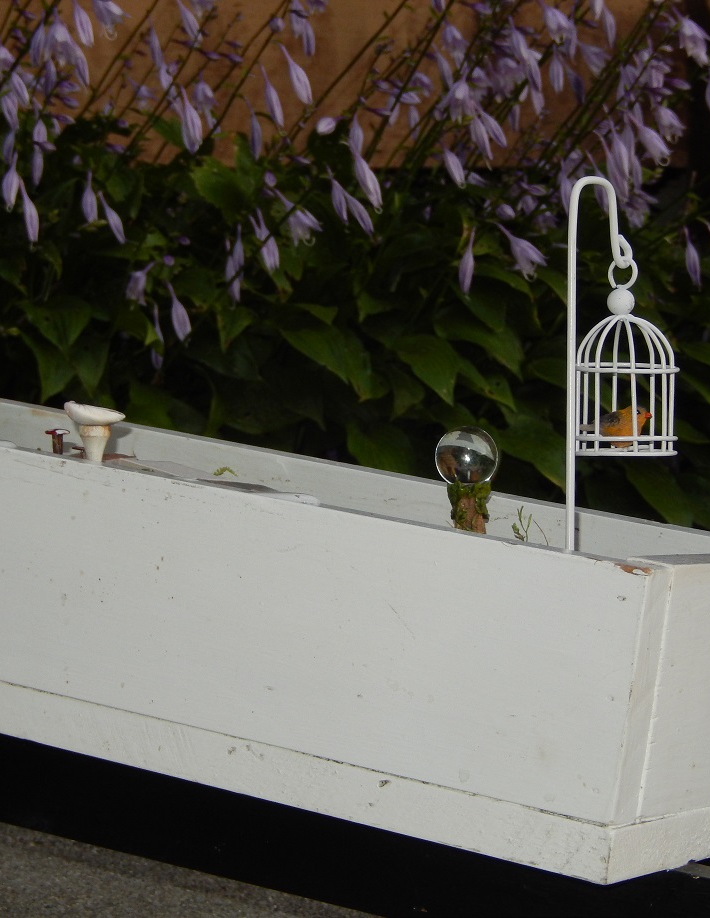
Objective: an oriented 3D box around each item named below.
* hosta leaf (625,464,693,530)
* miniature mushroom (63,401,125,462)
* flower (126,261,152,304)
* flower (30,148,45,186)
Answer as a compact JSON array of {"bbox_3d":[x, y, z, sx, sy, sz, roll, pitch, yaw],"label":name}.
[{"bbox_3d":[0.191,0.025,1.870,0.075,0.034,0.020,47,0,25],"label":"hosta leaf"},{"bbox_3d":[-0.104,-0.010,1.203,0.025,0.027,0.025,0,1,0],"label":"miniature mushroom"},{"bbox_3d":[-0.141,-0.115,1.950,0.014,0.029,0.014,18,0,0],"label":"flower"},{"bbox_3d":[-0.211,-0.195,2.000,0.010,0.027,0.010,4,0,0],"label":"flower"}]

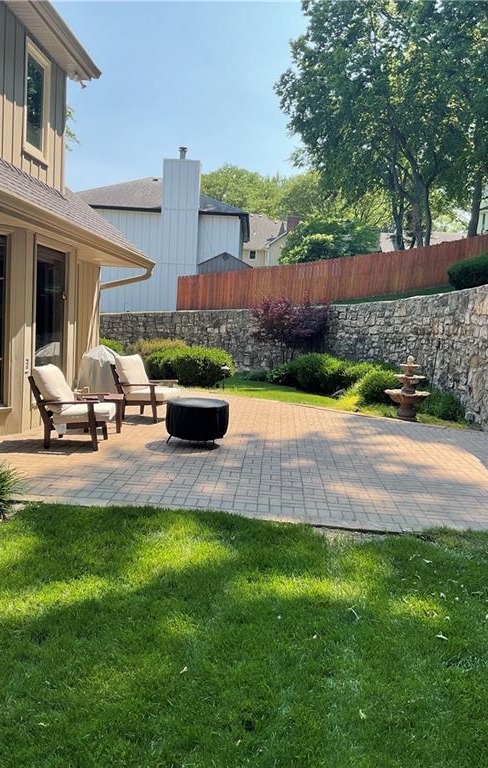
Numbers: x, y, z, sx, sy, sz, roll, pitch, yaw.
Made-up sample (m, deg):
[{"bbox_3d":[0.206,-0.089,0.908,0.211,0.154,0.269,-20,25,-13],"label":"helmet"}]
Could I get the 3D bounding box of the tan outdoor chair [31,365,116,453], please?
[{"bbox_3d":[-1.900,0.225,7.284,0.890,0.910,0.740,3,6,-3],"label":"tan outdoor chair"}]

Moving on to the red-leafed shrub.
[{"bbox_3d":[1.224,-1.196,16.358,1.950,2.100,1.800,4,6,4],"label":"red-leafed shrub"}]

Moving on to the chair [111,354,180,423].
[{"bbox_3d":[-1.392,0.036,9.254,0.880,0.910,0.740,4,6,12],"label":"chair"}]

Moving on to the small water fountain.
[{"bbox_3d":[2.744,0.057,10.611,0.760,1.090,0.760,5,6,14],"label":"small water fountain"}]

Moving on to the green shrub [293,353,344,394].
[{"bbox_3d":[1.733,-0.307,14.290,1.120,0.870,1.100,4,6,7],"label":"green shrub"}]

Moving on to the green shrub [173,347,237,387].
[{"bbox_3d":[-0.857,-0.432,13.998,1.300,0.860,1.200,3,6,-4],"label":"green shrub"}]

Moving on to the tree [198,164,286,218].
[{"bbox_3d":[-0.633,-10.729,50.649,8.500,12.745,8.500,3,6,0],"label":"tree"}]

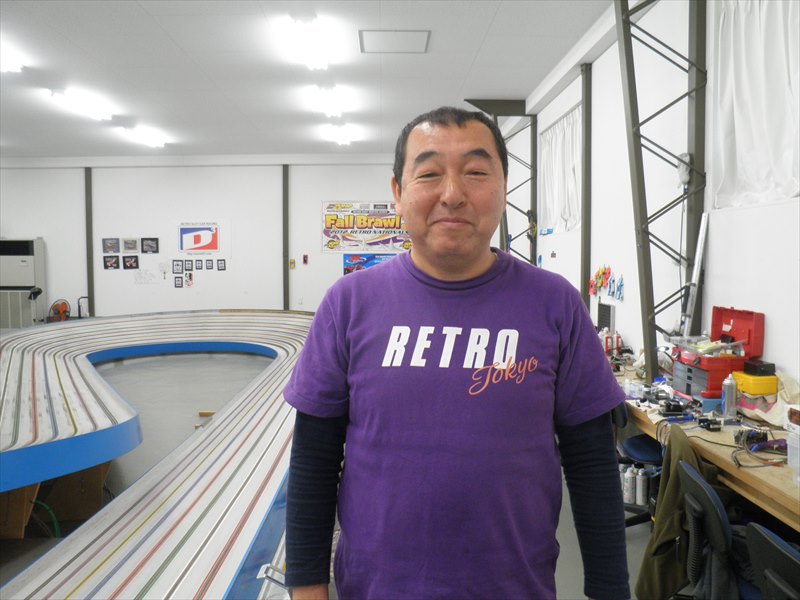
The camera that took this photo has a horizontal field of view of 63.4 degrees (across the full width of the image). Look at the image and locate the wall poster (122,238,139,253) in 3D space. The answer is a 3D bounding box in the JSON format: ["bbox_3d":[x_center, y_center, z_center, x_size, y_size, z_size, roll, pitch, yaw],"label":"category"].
[{"bbox_3d":[-4.783,-0.957,11.489,0.290,0.273,0.020,-1,4,-1],"label":"wall poster"}]

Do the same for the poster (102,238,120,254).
[{"bbox_3d":[-5.125,-0.958,11.483,0.295,0.269,0.020,-1,4,-1],"label":"poster"}]

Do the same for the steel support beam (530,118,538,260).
[{"bbox_3d":[1.592,-0.628,7.682,0.057,3.058,0.100,-1,4,-1],"label":"steel support beam"}]

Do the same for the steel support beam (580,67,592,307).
[{"bbox_3d":[1.628,-0.480,5.652,0.057,3.058,0.100,-1,4,-1],"label":"steel support beam"}]

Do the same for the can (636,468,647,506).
[{"bbox_3d":[1.393,1.078,3.723,0.063,0.214,0.063,-1,4,0],"label":"can"}]

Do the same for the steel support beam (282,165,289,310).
[{"bbox_3d":[-2.024,-0.865,11.526,0.100,3.066,0.057,-1,4,-1],"label":"steel support beam"}]

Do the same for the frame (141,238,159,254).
[{"bbox_3d":[-4.442,-0.958,11.495,0.298,0.272,0.020,-1,4,-1],"label":"frame"}]

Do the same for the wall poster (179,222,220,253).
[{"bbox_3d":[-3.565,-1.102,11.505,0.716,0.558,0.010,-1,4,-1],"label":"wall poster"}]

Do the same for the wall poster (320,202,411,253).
[{"bbox_3d":[-0.505,-1.289,11.544,1.733,0.936,0.012,-1,4,-1],"label":"wall poster"}]

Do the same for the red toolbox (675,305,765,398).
[{"bbox_3d":[1.541,0.246,3.161,0.285,0.400,0.330,-1,4,-4],"label":"red toolbox"}]

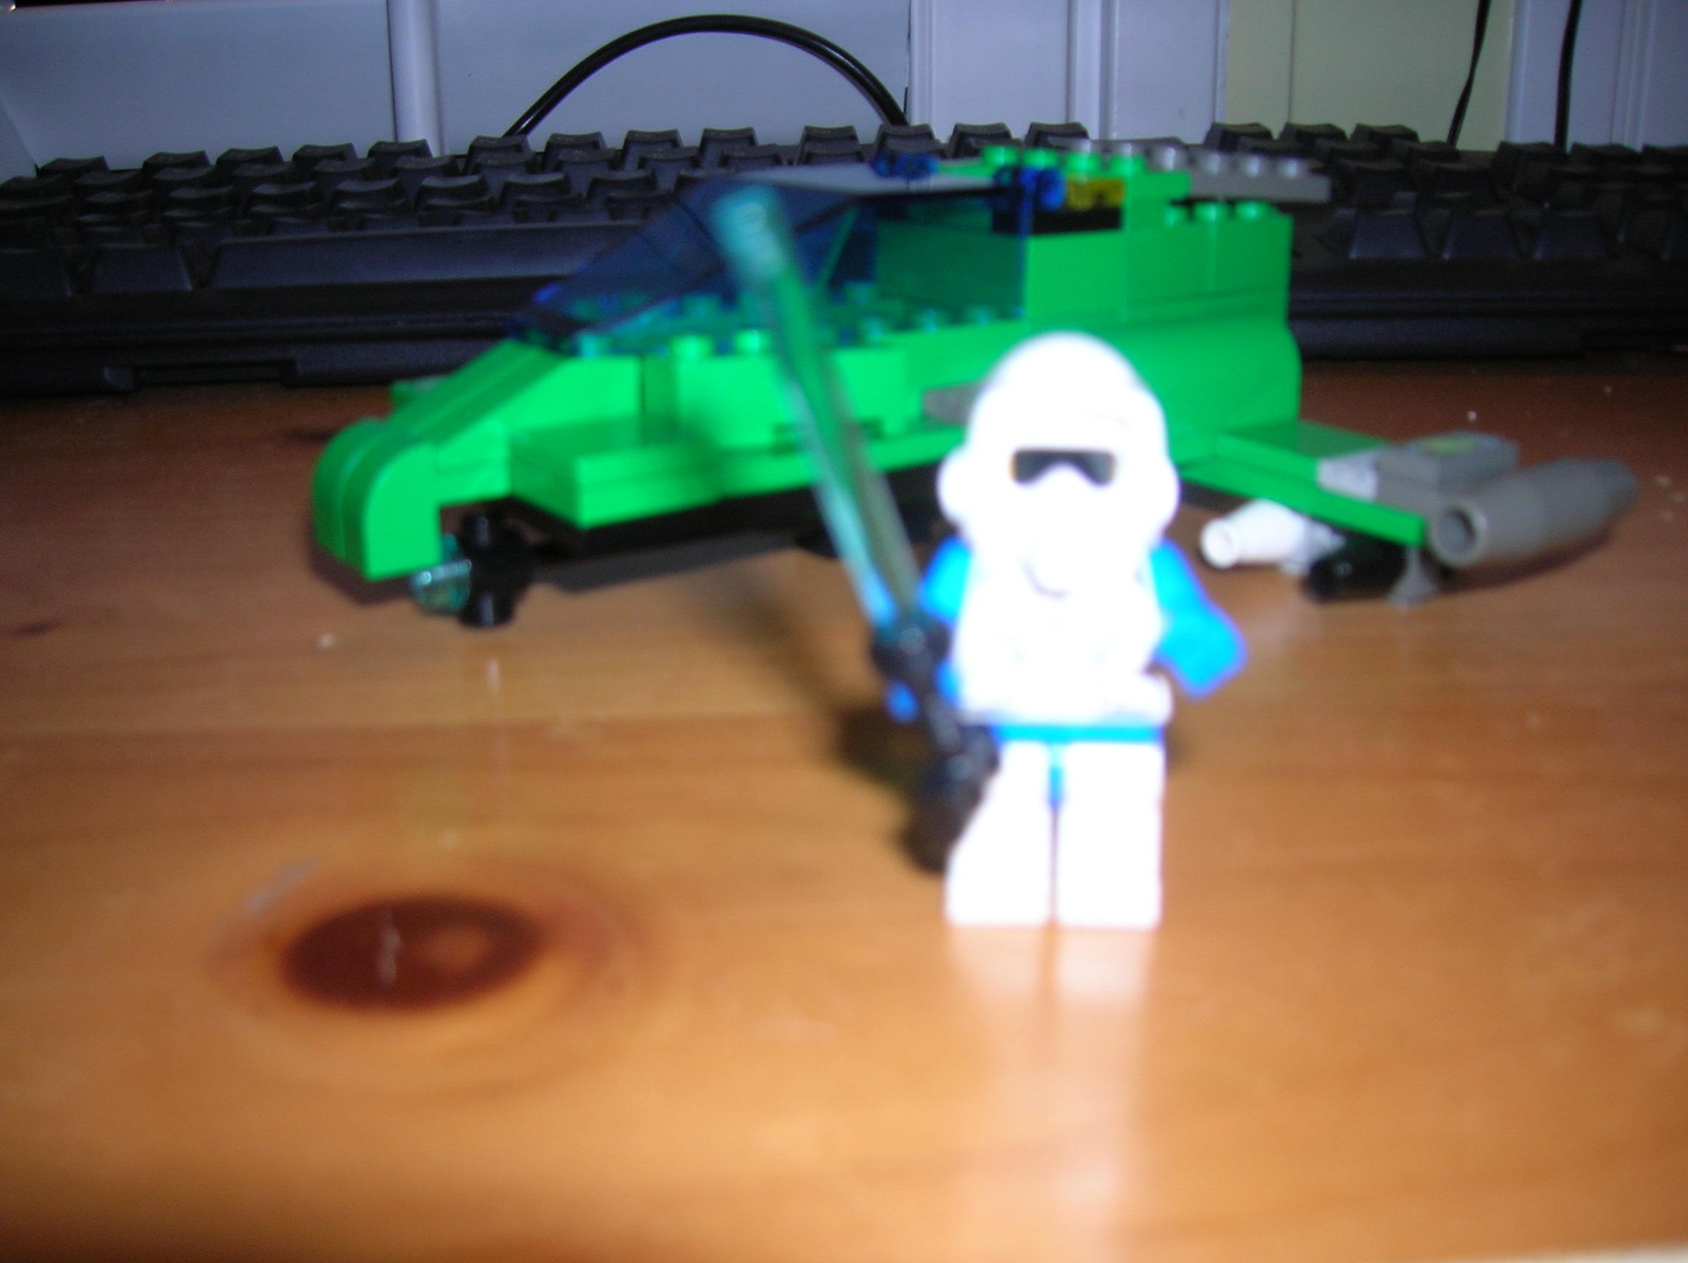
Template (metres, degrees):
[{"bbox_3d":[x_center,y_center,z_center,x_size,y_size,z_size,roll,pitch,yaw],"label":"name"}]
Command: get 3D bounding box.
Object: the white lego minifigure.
[{"bbox_3d":[0.016,0.000,0.116,0.023,0.042,0.015,1,20,5],"label":"white lego minifigure"}]

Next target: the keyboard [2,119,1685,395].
[{"bbox_3d":[0.018,-0.093,0.371,0.454,0.037,0.154,-2,20,-2],"label":"keyboard"}]

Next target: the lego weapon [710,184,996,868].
[{"bbox_3d":[0.002,-0.008,0.105,0.006,0.042,0.006,-18,19,11],"label":"lego weapon"}]

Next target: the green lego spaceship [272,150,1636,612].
[{"bbox_3d":[0.005,-0.036,0.205,0.141,0.045,0.133,-14,24,-32],"label":"green lego spaceship"}]

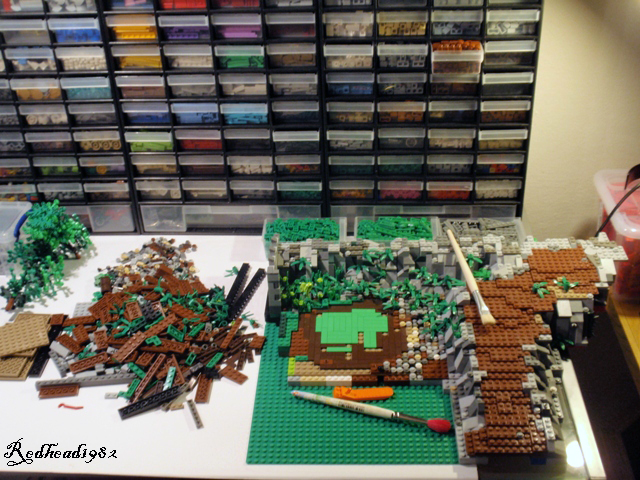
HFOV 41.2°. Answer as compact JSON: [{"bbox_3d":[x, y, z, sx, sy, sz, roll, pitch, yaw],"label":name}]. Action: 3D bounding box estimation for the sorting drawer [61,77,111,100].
[{"bbox_3d":[-0.339,-0.260,1.309,0.070,0.037,0.138,0,32,4],"label":"sorting drawer"}]

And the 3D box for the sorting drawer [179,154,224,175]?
[{"bbox_3d":[-0.176,-0.150,1.365,0.069,0.037,0.137,0,33,4],"label":"sorting drawer"}]

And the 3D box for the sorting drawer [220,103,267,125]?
[{"bbox_3d":[-0.107,-0.225,1.322,0.069,0.037,0.134,0,33,5],"label":"sorting drawer"}]

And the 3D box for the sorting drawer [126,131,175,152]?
[{"bbox_3d":[-0.254,-0.183,1.347,0.070,0.039,0.138,0,32,4],"label":"sorting drawer"}]

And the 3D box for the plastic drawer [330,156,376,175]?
[{"bbox_3d":[0.053,-0.148,1.356,0.068,0.038,0.135,0,33,4],"label":"plastic drawer"}]

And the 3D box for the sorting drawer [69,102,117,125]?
[{"bbox_3d":[-0.337,-0.224,1.335,0.070,0.037,0.138,0,32,4],"label":"sorting drawer"}]

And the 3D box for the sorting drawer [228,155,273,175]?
[{"bbox_3d":[-0.104,-0.151,1.369,0.069,0.037,0.134,0,33,5],"label":"sorting drawer"}]

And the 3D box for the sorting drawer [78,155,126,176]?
[{"bbox_3d":[-0.333,-0.150,1.382,0.070,0.037,0.138,0,32,4],"label":"sorting drawer"}]

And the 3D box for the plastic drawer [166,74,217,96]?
[{"bbox_3d":[-0.182,-0.260,1.301,0.070,0.037,0.138,0,32,4],"label":"plastic drawer"}]

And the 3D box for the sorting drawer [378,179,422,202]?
[{"bbox_3d":[0.129,-0.111,1.373,0.070,0.037,0.138,0,32,4],"label":"sorting drawer"}]

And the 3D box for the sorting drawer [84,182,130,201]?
[{"bbox_3d":[-0.330,-0.110,1.400,0.068,0.038,0.135,0,33,4],"label":"sorting drawer"}]

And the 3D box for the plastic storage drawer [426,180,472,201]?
[{"bbox_3d":[0.202,-0.109,1.360,0.070,0.039,0.138,0,32,4],"label":"plastic storage drawer"}]

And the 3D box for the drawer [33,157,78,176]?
[{"bbox_3d":[-0.406,-0.147,1.382,0.068,0.038,0.135,0,33,4],"label":"drawer"}]

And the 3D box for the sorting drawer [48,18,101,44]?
[{"bbox_3d":[-0.347,-0.333,1.265,0.069,0.037,0.134,-1,32,2],"label":"sorting drawer"}]

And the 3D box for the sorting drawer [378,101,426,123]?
[{"bbox_3d":[0.123,-0.220,1.296,0.070,0.039,0.138,0,32,4],"label":"sorting drawer"}]

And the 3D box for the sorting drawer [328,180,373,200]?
[{"bbox_3d":[0.054,-0.112,1.379,0.070,0.037,0.138,0,32,4],"label":"sorting drawer"}]

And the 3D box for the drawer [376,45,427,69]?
[{"bbox_3d":[0.120,-0.293,1.245,0.069,0.037,0.137,0,33,4],"label":"drawer"}]

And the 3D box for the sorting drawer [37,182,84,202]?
[{"bbox_3d":[-0.403,-0.111,1.403,0.069,0.037,0.137,0,33,4],"label":"sorting drawer"}]

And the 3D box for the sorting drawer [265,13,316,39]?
[{"bbox_3d":[-0.036,-0.333,1.240,0.070,0.039,0.138,0,32,4],"label":"sorting drawer"}]

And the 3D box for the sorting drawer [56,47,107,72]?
[{"bbox_3d":[-0.345,-0.298,1.292,0.069,0.037,0.134,-1,32,2],"label":"sorting drawer"}]

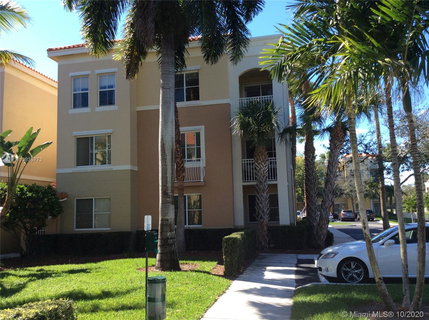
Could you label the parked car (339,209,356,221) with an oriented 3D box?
[{"bbox_3d":[17.137,7.110,52.868,1.830,1.550,4.600,-3,-7,12],"label":"parked car"}]

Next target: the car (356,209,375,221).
[{"bbox_3d":[19.427,6.951,52.366,1.850,1.600,4.600,-3,-7,12],"label":"car"}]

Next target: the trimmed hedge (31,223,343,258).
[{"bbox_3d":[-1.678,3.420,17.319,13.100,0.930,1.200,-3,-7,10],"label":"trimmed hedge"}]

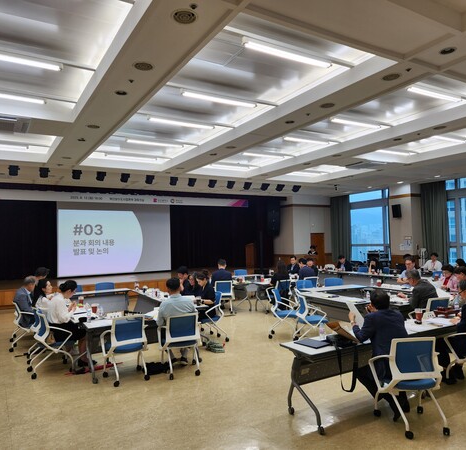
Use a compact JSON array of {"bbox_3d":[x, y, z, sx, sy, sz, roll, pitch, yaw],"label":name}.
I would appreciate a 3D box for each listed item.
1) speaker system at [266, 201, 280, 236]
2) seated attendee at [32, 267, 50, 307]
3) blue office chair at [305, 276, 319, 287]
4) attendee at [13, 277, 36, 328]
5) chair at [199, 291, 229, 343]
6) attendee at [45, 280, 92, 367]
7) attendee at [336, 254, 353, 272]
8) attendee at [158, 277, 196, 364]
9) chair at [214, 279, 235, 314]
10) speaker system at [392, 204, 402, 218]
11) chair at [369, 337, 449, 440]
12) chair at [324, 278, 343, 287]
[{"bbox_3d":[1.953,-0.299,18.645,0.620,1.620,0.600,-1,-3,-11],"label":"speaker system"},{"bbox_3d":[-3.839,1.525,7.878,0.820,1.340,0.520,0,-3,-31],"label":"seated attendee"},{"bbox_3d":[1.838,1.707,9.890,0.600,0.840,0.600,-1,-3,-22],"label":"blue office chair"},{"bbox_3d":[-3.398,1.507,6.960,0.800,1.230,0.500,0,-3,-29],"label":"attendee"},{"bbox_3d":[-0.379,1.643,7.084,0.600,0.850,0.600,0,-3,-31],"label":"chair"},{"bbox_3d":[-2.357,1.438,5.735,0.820,1.250,0.500,0,-3,-31],"label":"attendee"},{"bbox_3d":[3.511,1.561,12.487,0.750,1.200,0.500,1,-3,-41],"label":"attendee"},{"bbox_3d":[-0.784,1.373,5.564,0.520,1.230,0.740,0,-3,-27],"label":"attendee"},{"bbox_3d":[-0.205,1.751,9.696,0.600,0.850,0.600,-1,-2,-4],"label":"chair"},{"bbox_3d":[5.627,-0.441,13.723,0.220,0.440,0.270,-9,2,-31],"label":"speaker system"},{"bbox_3d":[1.646,1.446,3.710,0.580,0.830,0.560,-1,-3,-7],"label":"chair"},{"bbox_3d":[2.378,1.652,9.023,0.600,0.850,0.600,-1,-3,-9],"label":"chair"}]

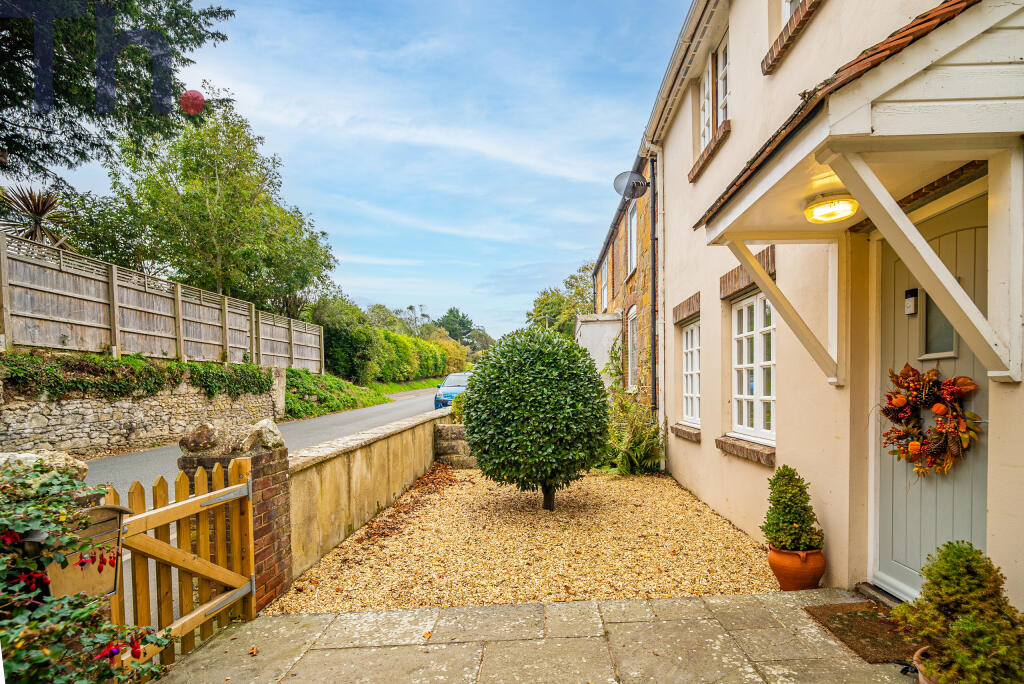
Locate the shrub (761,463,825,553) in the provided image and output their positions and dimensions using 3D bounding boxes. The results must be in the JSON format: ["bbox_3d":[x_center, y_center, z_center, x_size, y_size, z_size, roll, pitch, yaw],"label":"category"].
[{"bbox_3d":[1.854,1.087,3.009,0.370,0.550,0.370,0,-3,5],"label":"shrub"}]

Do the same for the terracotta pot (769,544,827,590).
[{"bbox_3d":[1.880,1.490,3.009,0.340,0.260,0.340,0,-3,0],"label":"terracotta pot"}]

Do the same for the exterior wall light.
[{"bbox_3d":[1.686,-0.701,2.410,0.255,0.100,0.255,0,-3,5],"label":"exterior wall light"}]

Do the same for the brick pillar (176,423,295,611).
[{"bbox_3d":[-1.850,1.151,3.091,0.460,1.180,0.440,0,-3,-5],"label":"brick pillar"}]

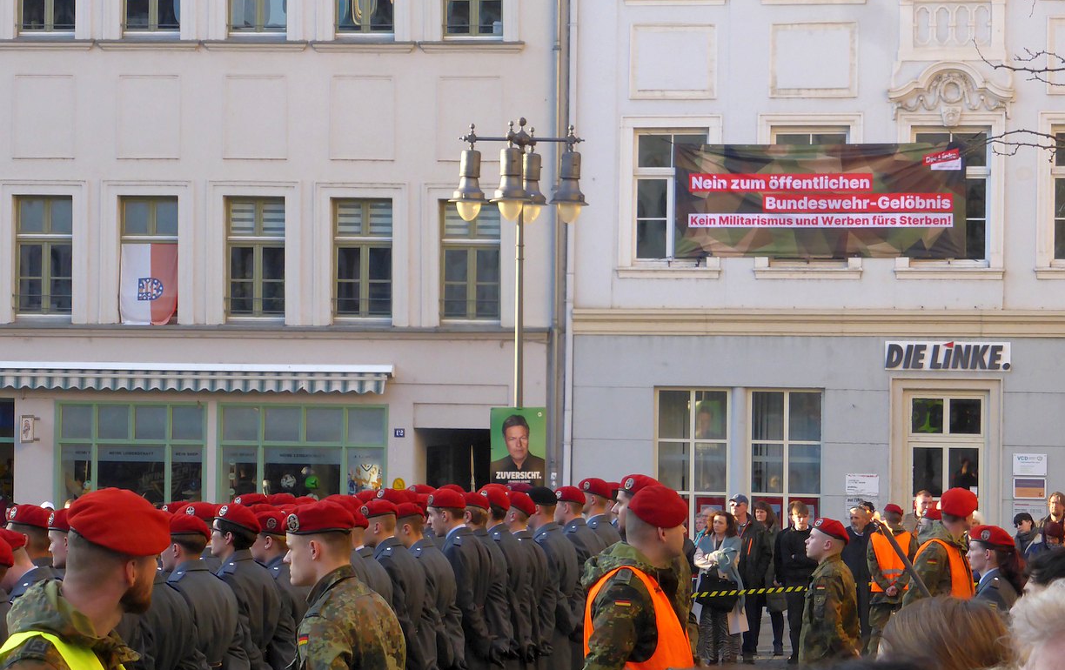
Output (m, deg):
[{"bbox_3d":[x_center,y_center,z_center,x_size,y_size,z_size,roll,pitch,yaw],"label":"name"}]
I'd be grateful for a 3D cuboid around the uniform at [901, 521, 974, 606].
[{"bbox_3d":[2.263,1.827,19.000,0.400,1.580,0.550,1,-1,-10],"label":"uniform"}]

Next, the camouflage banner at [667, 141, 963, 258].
[{"bbox_3d":[3.840,-1.780,45.503,3.891,1.556,0.100,0,-2,10],"label":"camouflage banner"}]

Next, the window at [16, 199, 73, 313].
[{"bbox_3d":[-6.710,-1.105,46.900,0.770,1.630,0.150,1,-1,5],"label":"window"}]

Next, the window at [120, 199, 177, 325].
[{"bbox_3d":[-5.241,-1.017,46.700,0.790,1.730,0.150,1,-1,5],"label":"window"}]

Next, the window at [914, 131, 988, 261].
[{"bbox_3d":[5.577,-1.847,45.460,1.013,1.763,0.150,0,-2,10],"label":"window"}]

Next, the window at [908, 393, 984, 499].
[{"bbox_3d":[5.500,1.475,45.400,0.990,1.420,0.140,0,-1,9],"label":"window"}]

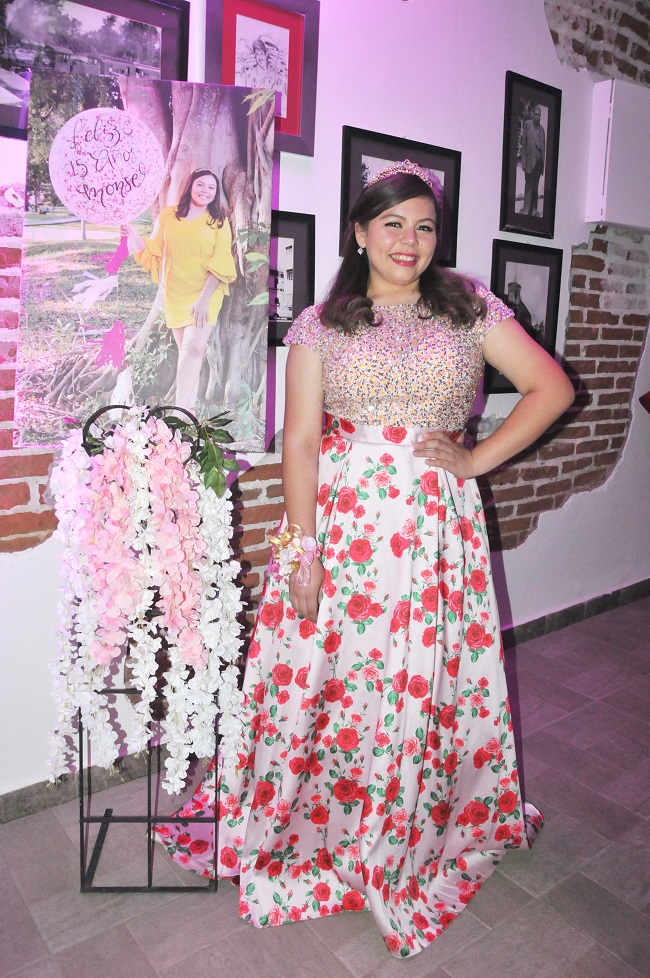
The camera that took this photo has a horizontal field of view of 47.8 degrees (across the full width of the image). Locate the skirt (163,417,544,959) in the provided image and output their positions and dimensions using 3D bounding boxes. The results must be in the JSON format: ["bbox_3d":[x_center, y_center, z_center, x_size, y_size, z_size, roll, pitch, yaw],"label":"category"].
[{"bbox_3d":[0.084,0.352,1.742,0.990,1.077,0.760,0,11,-7],"label":"skirt"}]

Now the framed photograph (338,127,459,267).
[{"bbox_3d":[0.252,-0.891,2.272,0.493,0.368,0.028,-7,14,-36],"label":"framed photograph"}]

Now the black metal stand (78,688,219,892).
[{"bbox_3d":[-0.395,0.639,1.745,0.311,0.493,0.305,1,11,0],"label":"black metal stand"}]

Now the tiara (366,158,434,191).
[{"bbox_3d":[0.150,-0.634,1.482,0.142,0.062,0.075,0,11,-8],"label":"tiara"}]

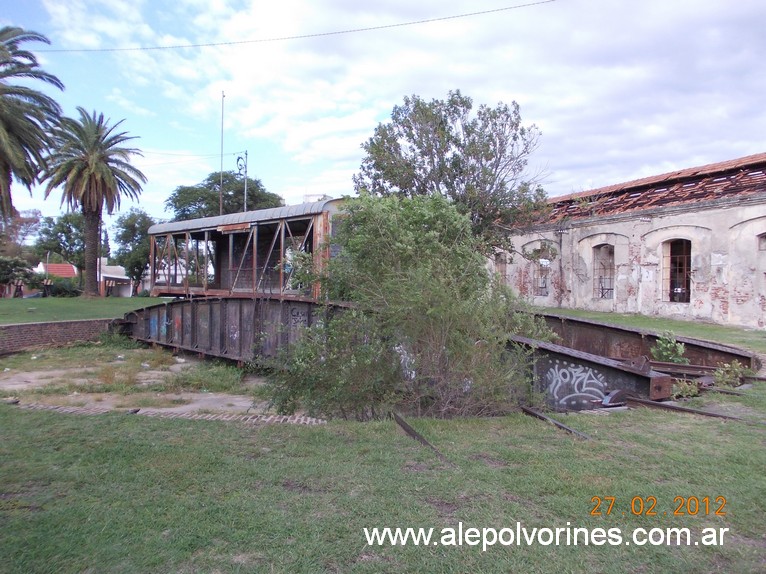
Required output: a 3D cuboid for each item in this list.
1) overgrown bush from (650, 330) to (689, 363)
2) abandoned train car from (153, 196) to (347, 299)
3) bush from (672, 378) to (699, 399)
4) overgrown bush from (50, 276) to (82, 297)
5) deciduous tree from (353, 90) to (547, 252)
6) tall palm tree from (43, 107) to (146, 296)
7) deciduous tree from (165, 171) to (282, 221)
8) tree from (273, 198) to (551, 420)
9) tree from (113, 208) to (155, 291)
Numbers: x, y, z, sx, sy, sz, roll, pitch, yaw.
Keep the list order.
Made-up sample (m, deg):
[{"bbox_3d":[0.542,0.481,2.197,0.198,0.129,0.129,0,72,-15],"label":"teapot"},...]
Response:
[{"bbox_3d":[4.810,1.024,10.400,0.620,0.600,0.550,0,1,0],"label":"overgrown bush"},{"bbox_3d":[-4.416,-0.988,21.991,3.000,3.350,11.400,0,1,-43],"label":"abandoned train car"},{"bbox_3d":[4.067,1.360,8.300,0.380,0.280,0.360,0,1,0],"label":"bush"},{"bbox_3d":[-23.067,0.000,45.000,2.500,1.500,2.200,0,1,0],"label":"overgrown bush"},{"bbox_3d":[2.845,-3.615,26.500,8.200,9.200,7.600,0,1,0],"label":"deciduous tree"},{"bbox_3d":[-19.097,-5.593,41.000,6.900,12.400,6.800,0,1,0],"label":"tall palm tree"},{"bbox_3d":[-13.390,-4.827,52.000,9.900,10.000,9.300,0,1,0],"label":"deciduous tree"},{"bbox_3d":[0.381,0.180,8.900,4.000,3.000,3.200,0,1,0],"label":"tree"},{"bbox_3d":[-21.178,-3.038,53.000,4.500,7.400,4.500,0,1,0],"label":"tree"}]

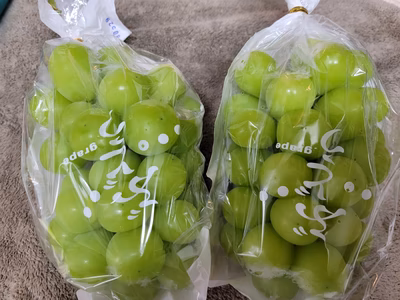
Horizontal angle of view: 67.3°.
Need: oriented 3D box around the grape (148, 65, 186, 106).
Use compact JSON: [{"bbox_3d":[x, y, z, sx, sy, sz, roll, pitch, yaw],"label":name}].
[{"bbox_3d":[-0.021,-0.041,0.199,0.026,0.029,0.030,0,70,0],"label":"grape"}]

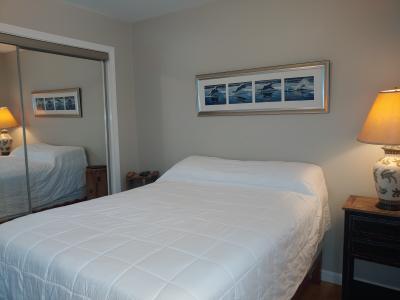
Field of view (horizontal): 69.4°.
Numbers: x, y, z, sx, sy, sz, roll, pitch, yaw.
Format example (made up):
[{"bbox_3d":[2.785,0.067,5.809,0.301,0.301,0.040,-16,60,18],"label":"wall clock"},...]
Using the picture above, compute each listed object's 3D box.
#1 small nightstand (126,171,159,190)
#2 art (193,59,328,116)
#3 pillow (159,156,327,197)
[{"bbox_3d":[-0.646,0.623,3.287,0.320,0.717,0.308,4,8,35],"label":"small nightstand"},{"bbox_3d":[0.479,-0.504,2.547,1.234,0.402,0.030,4,8,35],"label":"art"},{"bbox_3d":[0.279,0.204,2.486,1.390,0.221,0.409,4,8,35],"label":"pillow"}]

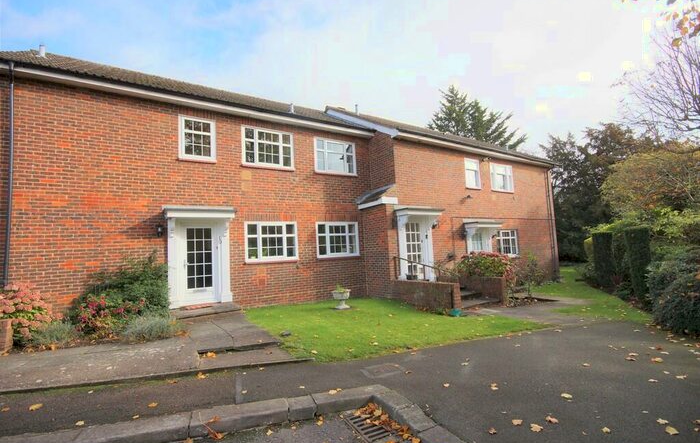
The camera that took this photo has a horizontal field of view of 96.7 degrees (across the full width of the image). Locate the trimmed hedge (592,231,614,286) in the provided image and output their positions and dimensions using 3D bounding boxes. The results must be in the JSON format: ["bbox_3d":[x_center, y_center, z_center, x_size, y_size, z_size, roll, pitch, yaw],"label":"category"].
[{"bbox_3d":[9.612,1.441,11.800,0.580,2.000,0.700,-5,-4,28],"label":"trimmed hedge"}]

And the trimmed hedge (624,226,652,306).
[{"bbox_3d":[7.661,1.180,8.250,0.450,2.000,0.620,-5,-4,28],"label":"trimmed hedge"}]

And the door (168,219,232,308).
[{"bbox_3d":[-3.595,0.989,7.569,1.360,2.100,0.280,0,-5,-33],"label":"door"}]

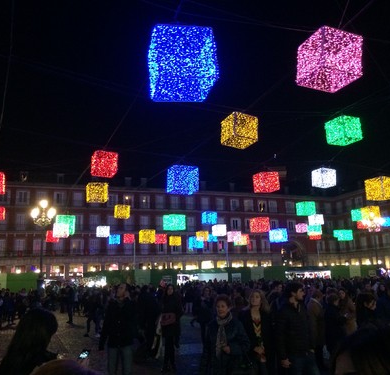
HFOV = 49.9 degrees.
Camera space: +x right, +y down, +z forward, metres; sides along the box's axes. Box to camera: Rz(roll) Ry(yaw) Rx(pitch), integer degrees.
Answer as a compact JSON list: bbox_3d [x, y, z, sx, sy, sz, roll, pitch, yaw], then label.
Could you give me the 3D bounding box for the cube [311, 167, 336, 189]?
[{"bbox_3d":[9.215,-0.652,29.884,1.170,1.135,1.170,3,-13,-24],"label":"cube"}]

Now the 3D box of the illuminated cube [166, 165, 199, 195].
[{"bbox_3d":[-0.703,-0.400,24.707,1.500,1.455,1.500,1,-13,-17],"label":"illuminated cube"}]

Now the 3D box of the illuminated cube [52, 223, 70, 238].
[{"bbox_3d":[-14.913,4.828,46.727,1.580,1.533,1.580,3,-13,-22],"label":"illuminated cube"}]

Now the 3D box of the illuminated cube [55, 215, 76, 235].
[{"bbox_3d":[-12.376,3.606,40.085,1.700,1.649,1.700,2,-13,-20],"label":"illuminated cube"}]

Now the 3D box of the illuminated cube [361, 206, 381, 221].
[{"bbox_3d":[19.091,2.832,45.465,1.280,1.242,1.280,3,-13,-22],"label":"illuminated cube"}]

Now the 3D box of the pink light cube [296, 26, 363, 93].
[{"bbox_3d":[3.947,-3.723,12.374,1.270,1.232,1.270,2,-13,-20],"label":"pink light cube"}]

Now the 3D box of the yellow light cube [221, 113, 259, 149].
[{"bbox_3d":[2.021,-2.528,18.980,1.200,1.164,1.200,4,-13,-25],"label":"yellow light cube"}]

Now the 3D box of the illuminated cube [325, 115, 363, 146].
[{"bbox_3d":[7.259,-2.731,20.422,1.130,1.096,1.130,3,-13,-24],"label":"illuminated cube"}]

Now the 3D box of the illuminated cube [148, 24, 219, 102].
[{"bbox_3d":[-0.344,-3.160,10.890,1.450,1.407,1.450,0,-12,-12],"label":"illuminated cube"}]

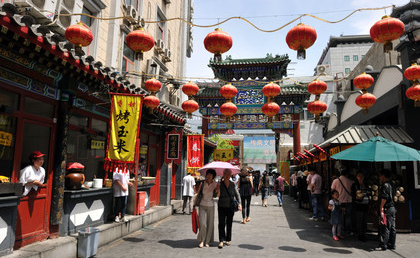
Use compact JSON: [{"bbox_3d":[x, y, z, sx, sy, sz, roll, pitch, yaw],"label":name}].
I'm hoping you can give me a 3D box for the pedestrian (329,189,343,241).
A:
[{"bbox_3d":[3.104,2.120,6.939,0.360,1.170,0.270,2,-9,-9],"label":"pedestrian"}]

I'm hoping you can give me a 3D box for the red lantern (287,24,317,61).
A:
[{"bbox_3d":[1.184,-1.140,3.620,0.380,0.480,0.380,-2,-10,11],"label":"red lantern"}]

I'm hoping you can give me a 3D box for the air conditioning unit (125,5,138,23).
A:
[{"bbox_3d":[-4.039,-5.981,14.500,0.320,0.580,0.780,-1,-9,11],"label":"air conditioning unit"}]

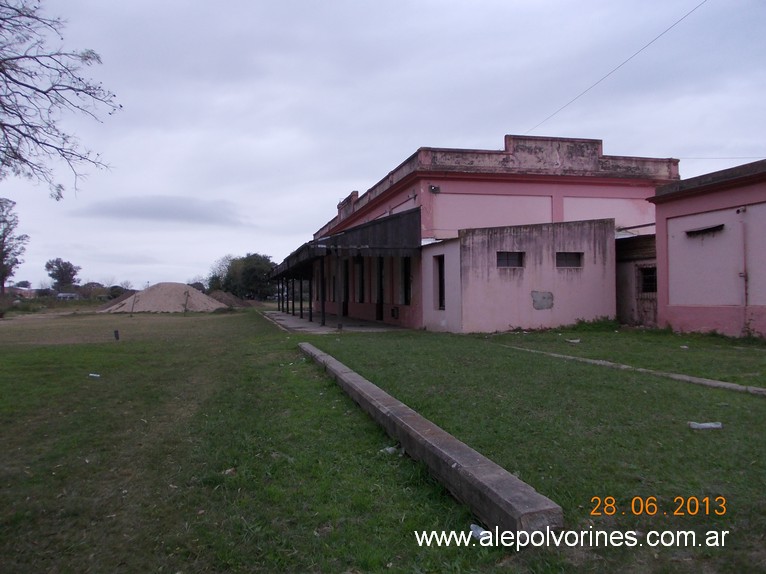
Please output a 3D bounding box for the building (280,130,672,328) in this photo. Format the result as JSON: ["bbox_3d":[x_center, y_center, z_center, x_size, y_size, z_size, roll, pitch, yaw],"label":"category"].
[{"bbox_3d":[1.528,-1.830,37.776,14.580,7.277,36.585,-1,-1,-13],"label":"building"}]

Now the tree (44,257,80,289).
[{"bbox_3d":[-77.494,-2.422,150.000,8.960,9.929,8.960,0,-1,-27],"label":"tree"}]

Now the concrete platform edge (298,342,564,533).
[{"bbox_3d":[-0.638,1.591,10.562,0.364,0.223,14.067,-1,-1,-13],"label":"concrete platform edge"}]

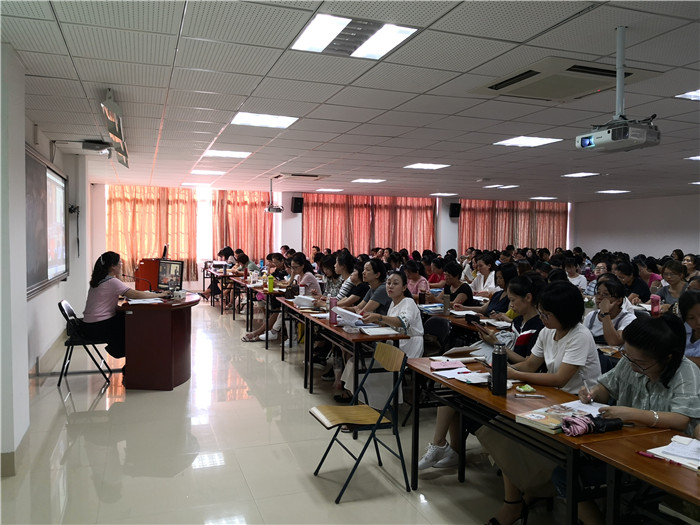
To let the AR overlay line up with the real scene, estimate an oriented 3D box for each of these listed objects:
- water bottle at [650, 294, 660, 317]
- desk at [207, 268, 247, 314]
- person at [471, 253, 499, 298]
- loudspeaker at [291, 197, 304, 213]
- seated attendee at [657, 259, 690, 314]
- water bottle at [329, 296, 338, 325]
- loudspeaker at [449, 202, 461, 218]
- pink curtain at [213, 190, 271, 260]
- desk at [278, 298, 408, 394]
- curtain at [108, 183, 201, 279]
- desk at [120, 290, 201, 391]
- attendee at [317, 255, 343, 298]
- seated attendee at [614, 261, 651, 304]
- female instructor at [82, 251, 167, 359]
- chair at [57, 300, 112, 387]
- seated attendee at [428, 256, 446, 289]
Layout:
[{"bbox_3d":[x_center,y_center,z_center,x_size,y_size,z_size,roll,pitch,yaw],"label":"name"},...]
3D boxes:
[{"bbox_3d":[2.945,0.412,5.259,0.078,0.215,0.078,-1,3,-21],"label":"water bottle"},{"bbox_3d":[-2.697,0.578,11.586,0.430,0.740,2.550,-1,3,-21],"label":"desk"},{"bbox_3d":[1.718,0.539,6.940,0.720,1.270,0.480,-1,3,-21],"label":"person"},{"bbox_3d":[-1.273,-1.414,13.315,0.280,0.390,0.250,-1,3,-21],"label":"loudspeaker"},{"bbox_3d":[3.292,0.601,5.582,0.660,1.230,0.500,-1,3,-21],"label":"seated attendee"},{"bbox_3d":[-0.140,0.415,4.707,0.066,0.235,0.066,-1,3,-21],"label":"water bottle"},{"bbox_3d":[2.857,-1.409,14.883,0.280,0.390,0.250,-1,3,-21],"label":"loudspeaker"},{"bbox_3d":[-2.557,-0.620,13.026,1.440,2.130,0.180,-1,3,-21],"label":"pink curtain"},{"bbox_3d":[-0.228,0.870,5.332,0.430,0.740,2.750,-1,3,-18],"label":"desk"},{"bbox_3d":[-4.461,-0.642,12.302,1.940,2.140,0.180,-1,3,-21],"label":"curtain"},{"bbox_3d":[-2.033,0.783,5.925,0.820,0.780,1.650,-1,3,-21],"label":"desk"},{"bbox_3d":[-0.261,0.545,6.094,0.660,1.260,0.480,-1,3,-21],"label":"attendee"},{"bbox_3d":[3.171,0.607,6.105,0.720,1.220,0.480,-1,3,-21],"label":"seated attendee"},{"bbox_3d":[-2.317,0.538,5.677,0.800,1.290,0.520,-1,3,-21],"label":"female instructor"},{"bbox_3d":[-2.738,0.810,5.667,0.500,0.810,0.450,-1,3,-21],"label":"chair"},{"bbox_3d":[1.299,0.523,8.037,0.720,1.200,0.460,-1,3,-21],"label":"seated attendee"}]

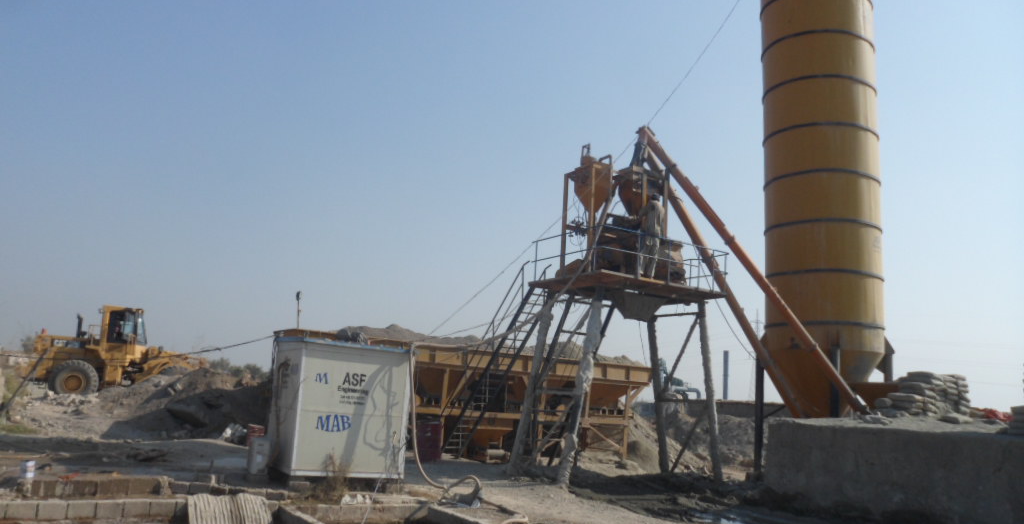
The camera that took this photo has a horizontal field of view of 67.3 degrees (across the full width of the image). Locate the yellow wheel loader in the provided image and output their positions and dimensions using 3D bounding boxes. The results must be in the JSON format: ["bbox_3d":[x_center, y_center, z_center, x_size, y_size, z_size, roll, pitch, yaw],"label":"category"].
[{"bbox_3d":[-13.477,3.589,27.860,6.900,3.400,2.750,4,-10,-10],"label":"yellow wheel loader"}]

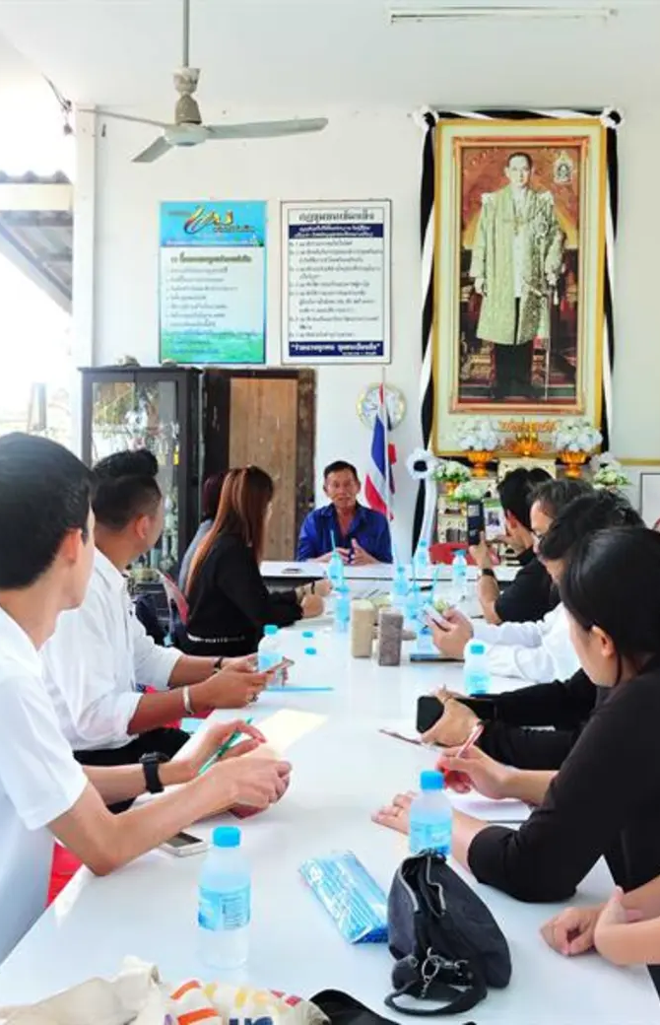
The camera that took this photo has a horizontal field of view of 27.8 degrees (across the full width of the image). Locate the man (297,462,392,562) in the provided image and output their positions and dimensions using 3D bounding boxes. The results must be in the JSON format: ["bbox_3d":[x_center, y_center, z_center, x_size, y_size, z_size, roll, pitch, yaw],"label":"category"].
[{"bbox_3d":[0.077,0.354,6.744,0.520,1.250,0.700,0,3,0],"label":"man"}]

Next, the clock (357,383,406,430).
[{"bbox_3d":[0.299,-0.624,7.850,0.295,0.295,0.045,0,3,2],"label":"clock"}]

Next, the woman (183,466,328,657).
[{"bbox_3d":[-0.258,0.471,4.536,0.530,1.247,0.450,0,3,-7],"label":"woman"}]

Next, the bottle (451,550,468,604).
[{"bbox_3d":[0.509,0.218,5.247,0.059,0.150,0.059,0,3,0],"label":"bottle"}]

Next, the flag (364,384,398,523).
[{"bbox_3d":[0.286,-0.341,7.500,0.190,0.770,0.140,0,3,3],"label":"flag"}]

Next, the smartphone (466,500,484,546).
[{"bbox_3d":[0.475,0.034,4.350,0.074,0.150,0.010,-1,3,-27],"label":"smartphone"}]

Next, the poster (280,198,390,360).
[{"bbox_3d":[0.034,-1.258,7.290,0.603,0.888,0.020,1,3,5],"label":"poster"}]

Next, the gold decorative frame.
[{"bbox_3d":[1.009,-1.198,7.122,0.901,1.774,0.060,1,3,5],"label":"gold decorative frame"}]

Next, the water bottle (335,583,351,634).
[{"bbox_3d":[0.038,0.293,4.067,0.059,0.143,0.059,0,3,0],"label":"water bottle"}]

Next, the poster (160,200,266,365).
[{"bbox_3d":[-0.646,-1.267,7.347,0.590,0.885,0.020,1,3,5],"label":"poster"}]

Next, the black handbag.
[{"bbox_3d":[0.129,0.432,1.437,0.122,0.114,0.205,0,3,1],"label":"black handbag"}]

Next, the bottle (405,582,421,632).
[{"bbox_3d":[0.257,0.291,4.097,0.059,0.143,0.059,0,3,0],"label":"bottle"}]

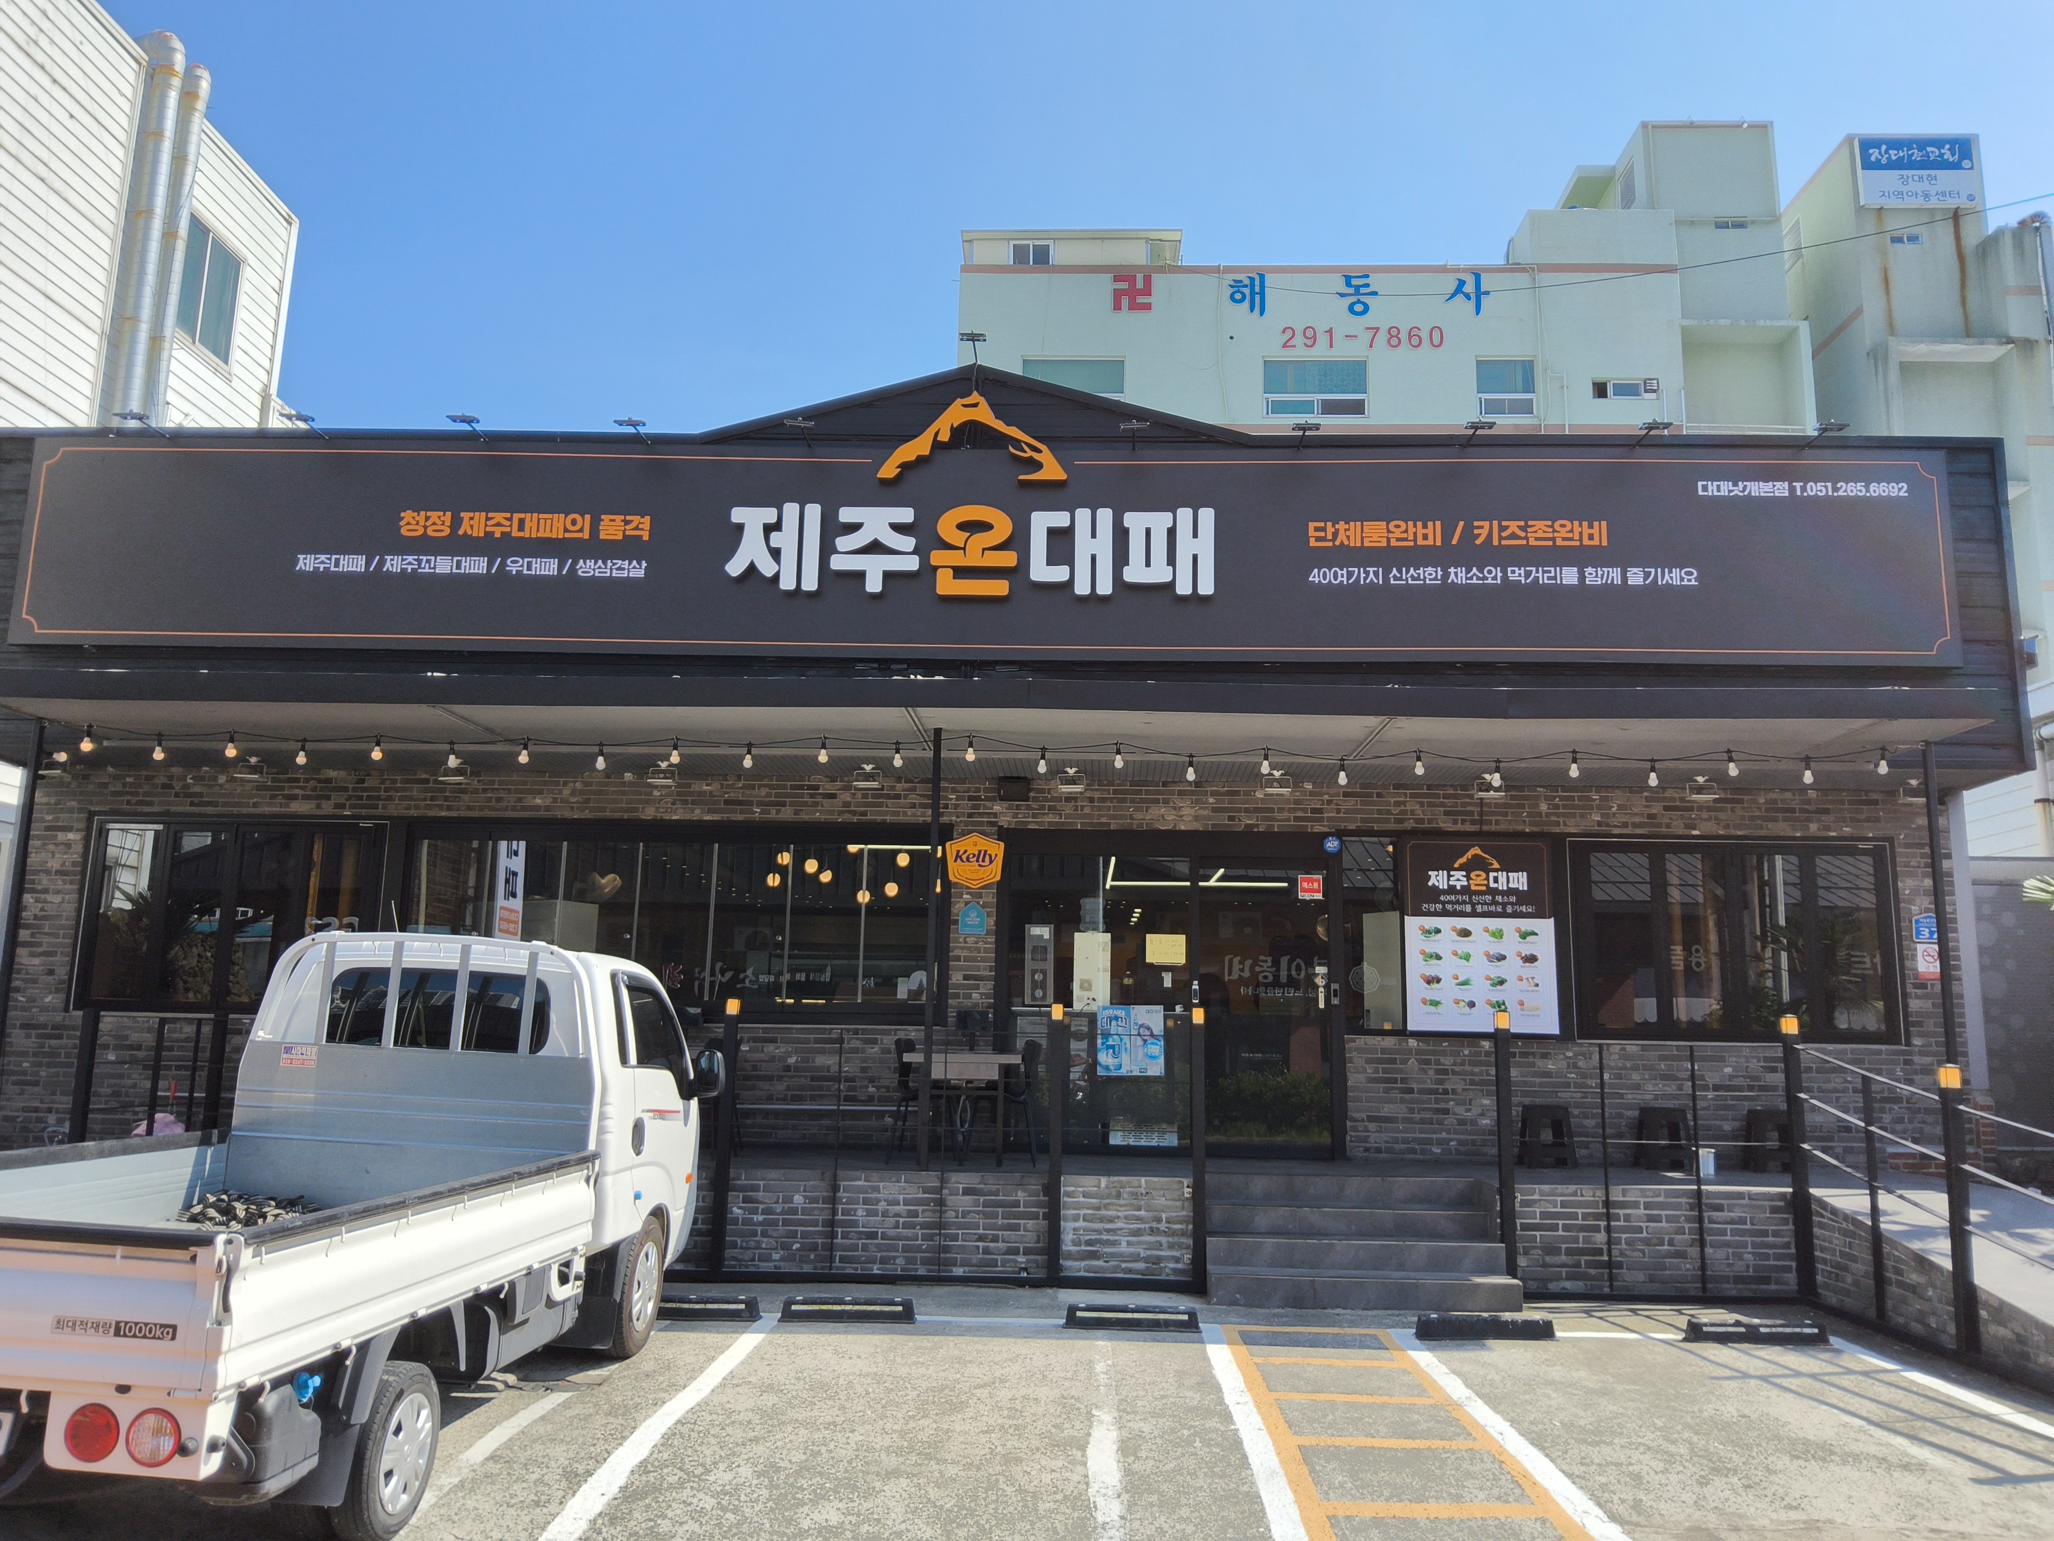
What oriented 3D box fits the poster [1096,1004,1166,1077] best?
[{"bbox_3d":[0.766,1.986,10.894,0.486,0.502,0.015,1,-10,1],"label":"poster"}]

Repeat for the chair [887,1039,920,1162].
[{"bbox_3d":[-0.671,2.246,10.091,0.505,0.808,0.485,1,-10,1],"label":"chair"}]

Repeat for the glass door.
[{"bbox_3d":[1.751,1.750,10.948,1.030,2.151,0.061,1,-10,1],"label":"glass door"}]

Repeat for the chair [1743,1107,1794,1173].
[{"bbox_3d":[5.189,2.584,10.372,0.350,0.415,0.330,1,-9,1],"label":"chair"}]

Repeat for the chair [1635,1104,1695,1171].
[{"bbox_3d":[4.529,2.620,10.602,0.343,0.439,0.303,1,-10,1],"label":"chair"}]

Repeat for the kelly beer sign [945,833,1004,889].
[{"bbox_3d":[-0.397,0.679,11.123,0.444,0.435,0.061,1,-10,1],"label":"kelly beer sign"}]

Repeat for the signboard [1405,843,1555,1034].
[{"bbox_3d":[3.345,1.217,10.942,1.091,1.415,0.051,1,-10,1],"label":"signboard"}]

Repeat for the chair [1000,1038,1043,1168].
[{"bbox_3d":[-0.161,2.253,10.079,0.515,0.808,0.485,1,-10,1],"label":"chair"}]

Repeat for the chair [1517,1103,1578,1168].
[{"bbox_3d":[3.629,2.563,10.412,0.350,0.415,0.330,1,-9,1],"label":"chair"}]

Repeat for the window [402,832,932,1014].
[{"bbox_3d":[-2.683,1.134,11.165,4.104,1.420,0.120,1,-9,1],"label":"window"}]

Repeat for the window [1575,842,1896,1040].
[{"bbox_3d":[5.227,1.263,10.957,2.365,1.469,0.120,1,-9,1],"label":"window"}]

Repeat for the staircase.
[{"bbox_3d":[2.011,2.900,9.159,1.828,0.707,0.808,1,-10,1],"label":"staircase"}]

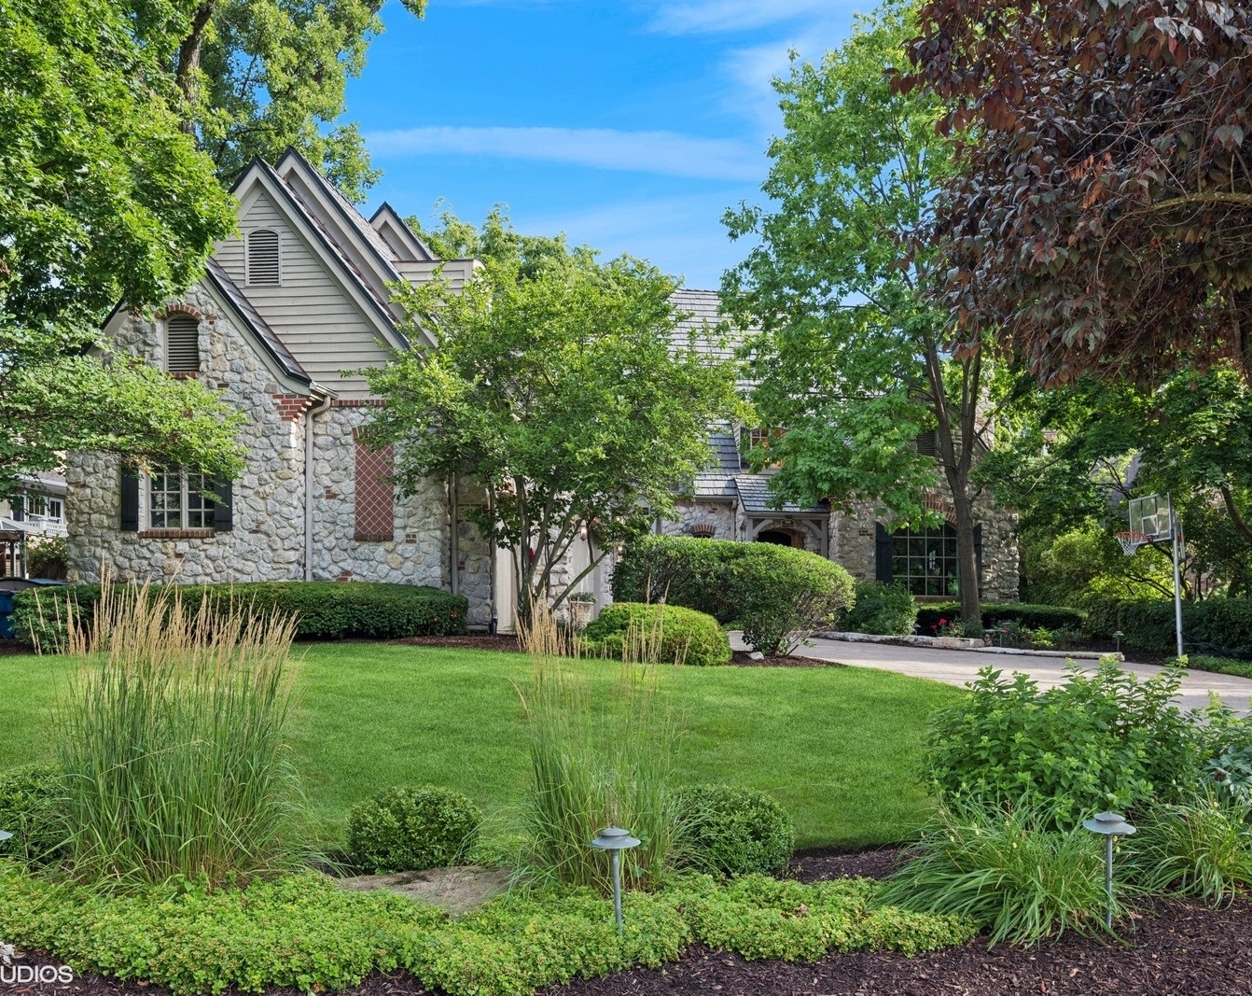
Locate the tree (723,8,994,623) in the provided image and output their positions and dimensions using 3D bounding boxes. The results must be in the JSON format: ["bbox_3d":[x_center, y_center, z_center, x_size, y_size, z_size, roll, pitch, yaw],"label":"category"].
[{"bbox_3d":[5.525,-3.984,23.700,6.800,13.600,6.500,0,-2,0],"label":"tree"}]

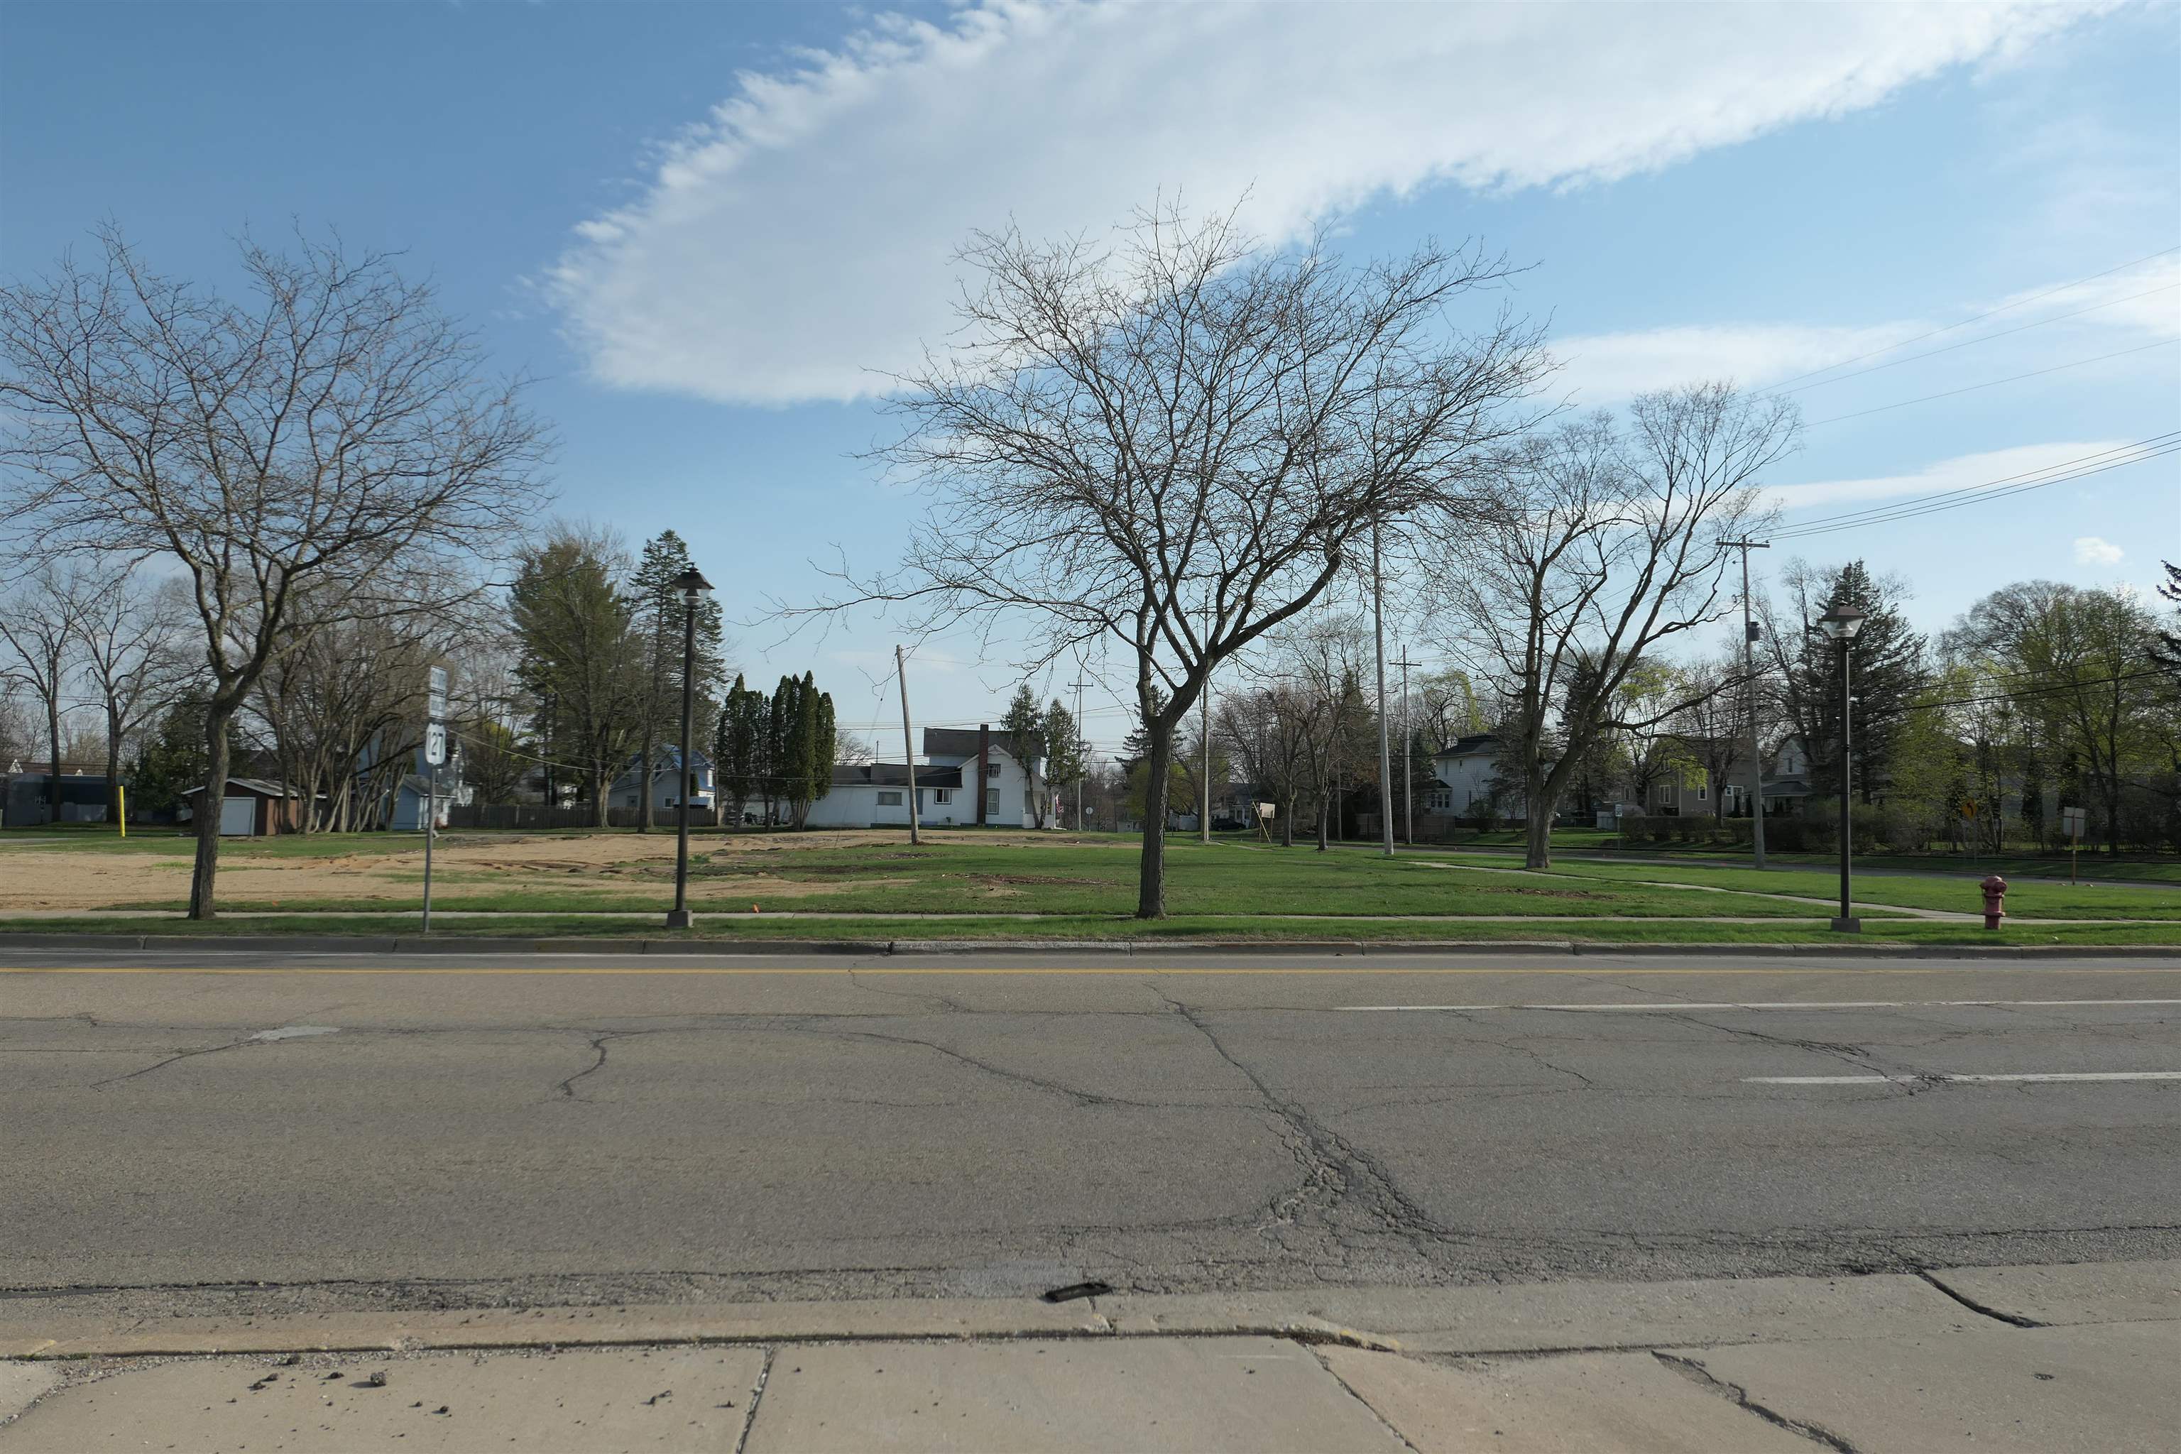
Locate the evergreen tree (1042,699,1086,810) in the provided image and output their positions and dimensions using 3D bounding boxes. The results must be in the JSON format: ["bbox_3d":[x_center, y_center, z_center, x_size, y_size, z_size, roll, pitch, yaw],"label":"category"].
[{"bbox_3d":[-1.960,2.580,105.286,3.600,9.390,3.600,1,-3,-1],"label":"evergreen tree"}]

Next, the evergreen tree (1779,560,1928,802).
[{"bbox_3d":[45.200,-1.610,86.000,9.000,16.510,9.000,1,-3,0],"label":"evergreen tree"}]

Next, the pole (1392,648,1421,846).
[{"bbox_3d":[18.700,1.240,86.000,2.000,11.730,0.350,2,-3,-13],"label":"pole"}]

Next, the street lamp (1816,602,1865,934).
[{"bbox_3d":[11.122,0.558,21.550,0.530,4.940,0.530,1,-4,-9],"label":"street lamp"}]

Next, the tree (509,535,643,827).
[{"bbox_3d":[-39.663,-3.772,112.703,10.200,23.080,10.200,2,-4,-19],"label":"tree"}]

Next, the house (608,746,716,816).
[{"bbox_3d":[-39.490,5.460,134.000,10.000,7.290,9.000,1,-3,-7],"label":"house"}]

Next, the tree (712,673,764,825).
[{"bbox_3d":[-25.230,1.770,104.000,3.500,11.080,3.500,1,-3,0],"label":"tree"}]

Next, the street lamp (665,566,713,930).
[{"bbox_3d":[-5.363,0.251,19.549,0.530,4.900,0.530,1,-4,-9],"label":"street lamp"}]

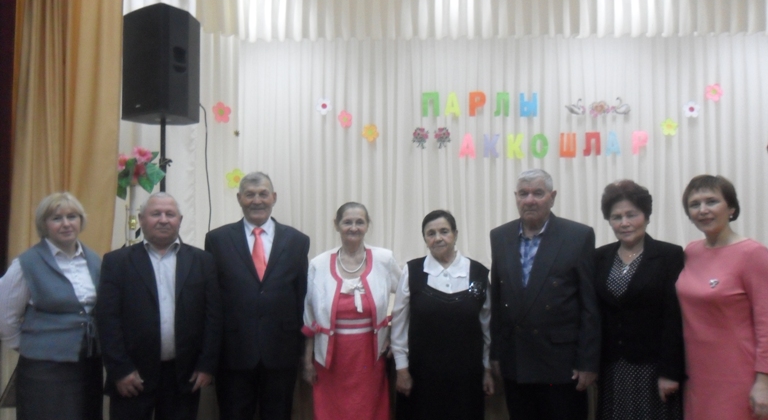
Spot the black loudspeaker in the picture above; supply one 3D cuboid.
[{"bbox_3d":[-1.475,-0.950,4.060,0.430,0.700,0.385,-1,-2,28],"label":"black loudspeaker"}]

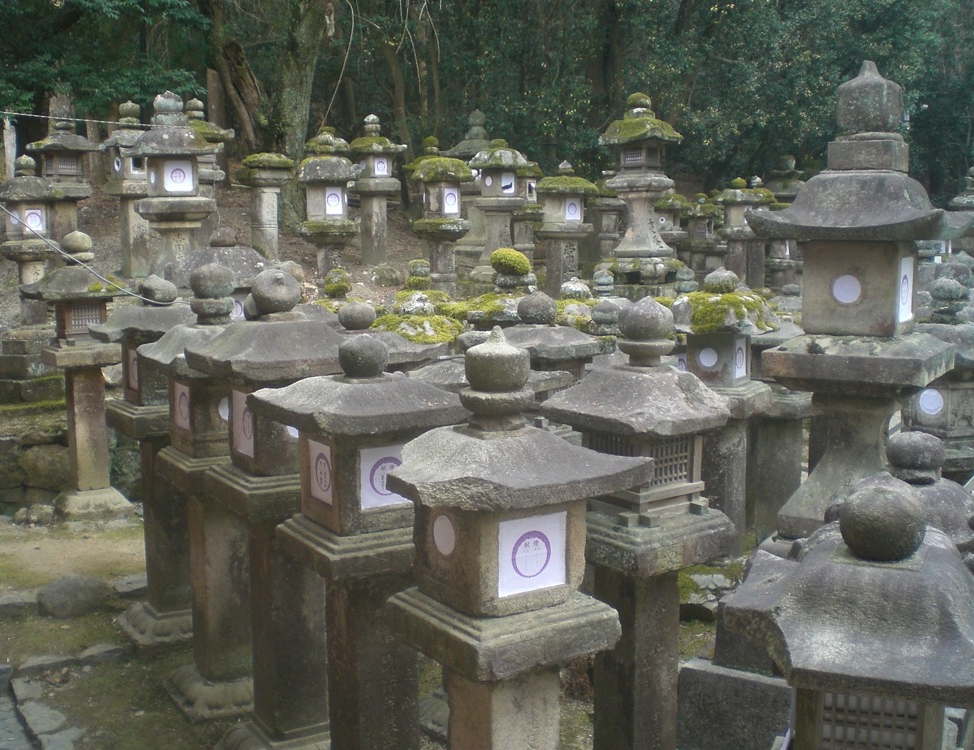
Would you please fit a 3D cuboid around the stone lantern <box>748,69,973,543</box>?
[{"bbox_3d":[1.507,-0.183,4.452,0.680,2.090,0.680,6,12,32],"label":"stone lantern"}]

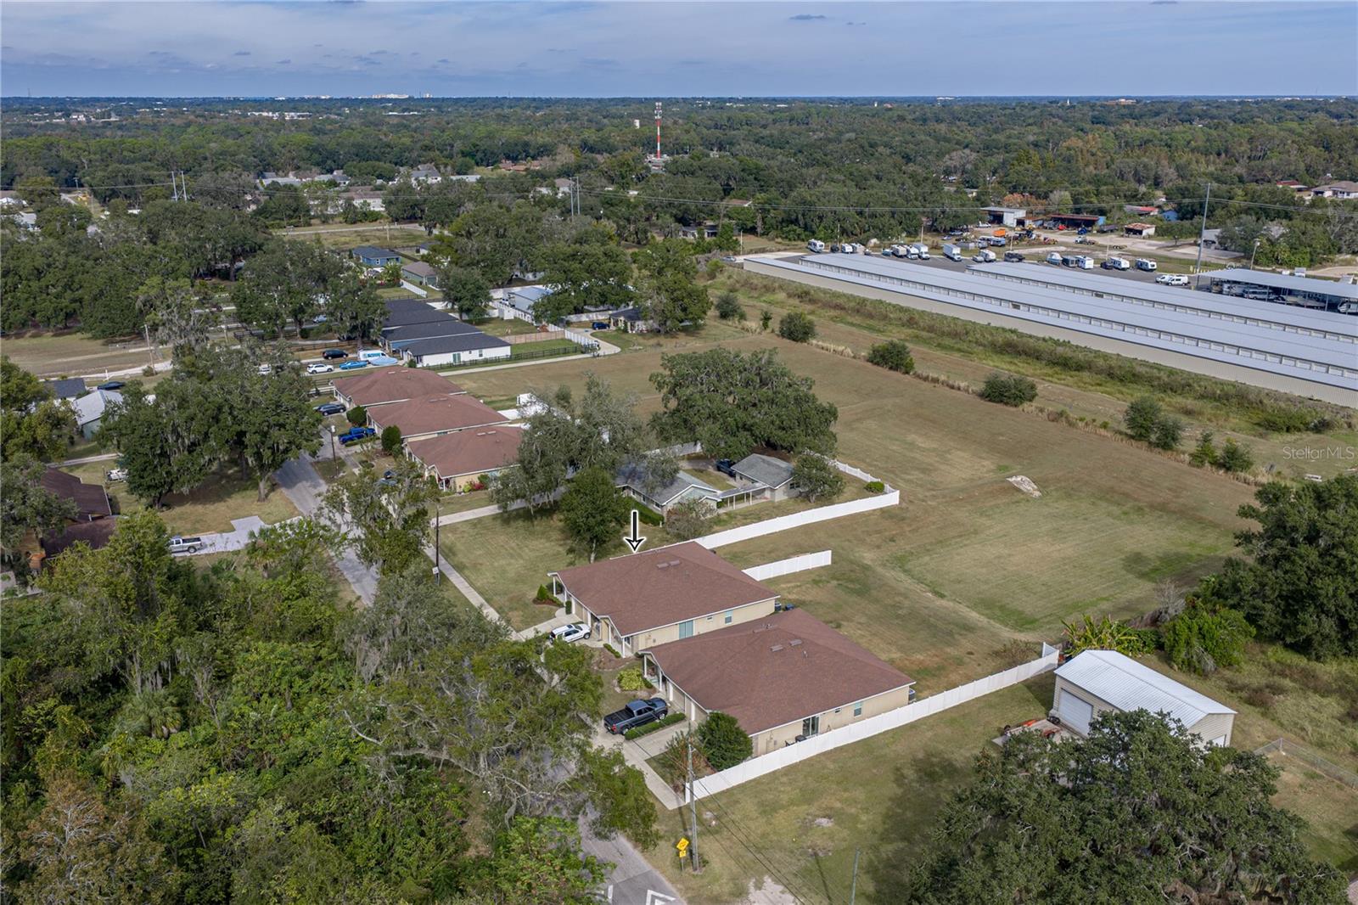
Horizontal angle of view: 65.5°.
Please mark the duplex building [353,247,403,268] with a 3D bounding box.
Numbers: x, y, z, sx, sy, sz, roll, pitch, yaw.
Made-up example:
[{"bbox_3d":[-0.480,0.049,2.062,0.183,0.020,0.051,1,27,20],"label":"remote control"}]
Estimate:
[{"bbox_3d":[-102.143,-67.274,359.699,10.377,4.836,17.631,-11,21,-29],"label":"duplex building"}]

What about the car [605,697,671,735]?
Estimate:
[{"bbox_3d":[-3.667,23.354,94.307,5.850,1.920,2.020,-12,22,-31],"label":"car"}]

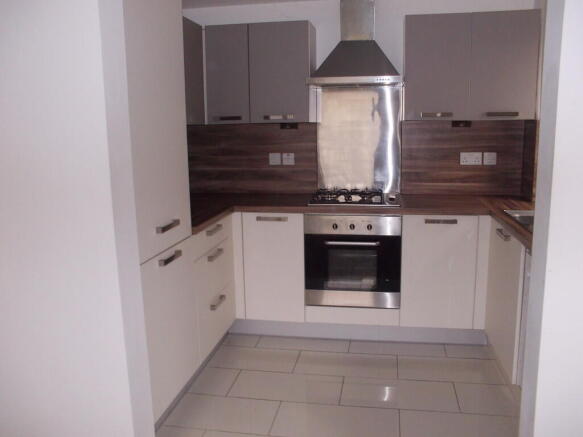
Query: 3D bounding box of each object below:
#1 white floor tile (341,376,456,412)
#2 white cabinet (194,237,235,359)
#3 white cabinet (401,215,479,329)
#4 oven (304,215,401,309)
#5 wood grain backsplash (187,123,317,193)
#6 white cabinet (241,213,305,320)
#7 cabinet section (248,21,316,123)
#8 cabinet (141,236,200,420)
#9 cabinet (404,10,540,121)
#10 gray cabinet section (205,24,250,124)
[{"bbox_3d":[0.567,0.934,2.583,0.599,0.012,0.300,1,10,10],"label":"white floor tile"},{"bbox_3d":[-0.712,0.422,2.908,0.560,0.629,0.610,0,10,11],"label":"white cabinet"},{"bbox_3d":[0.945,0.281,3.255,0.442,0.714,0.570,1,10,10],"label":"white cabinet"},{"bbox_3d":[0.425,0.227,3.294,0.595,0.592,0.550,0,10,11],"label":"oven"},{"bbox_3d":[-0.314,-0.438,3.671,1.025,0.530,0.020,0,10,11],"label":"wood grain backsplash"},{"bbox_3d":[-0.060,0.272,3.438,0.403,0.714,0.570,1,10,10],"label":"white cabinet"},{"bbox_3d":[-0.058,-0.983,3.374,0.407,0.644,0.314,1,10,9],"label":"cabinet section"},{"bbox_3d":[-0.560,0.489,2.268,0.025,0.710,0.597,0,10,11],"label":"cabinet"},{"bbox_3d":[1.121,-0.950,3.127,0.781,0.630,0.330,1,10,10],"label":"cabinet"},{"bbox_3d":[-0.406,-0.988,3.428,0.297,0.644,0.314,1,10,9],"label":"gray cabinet section"}]

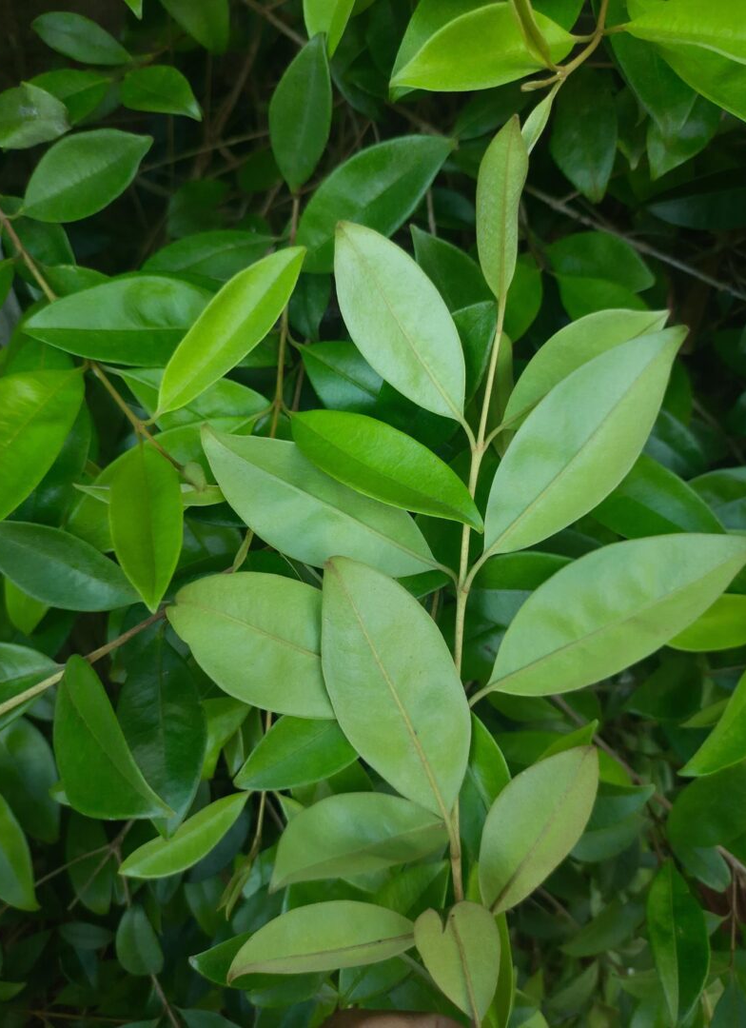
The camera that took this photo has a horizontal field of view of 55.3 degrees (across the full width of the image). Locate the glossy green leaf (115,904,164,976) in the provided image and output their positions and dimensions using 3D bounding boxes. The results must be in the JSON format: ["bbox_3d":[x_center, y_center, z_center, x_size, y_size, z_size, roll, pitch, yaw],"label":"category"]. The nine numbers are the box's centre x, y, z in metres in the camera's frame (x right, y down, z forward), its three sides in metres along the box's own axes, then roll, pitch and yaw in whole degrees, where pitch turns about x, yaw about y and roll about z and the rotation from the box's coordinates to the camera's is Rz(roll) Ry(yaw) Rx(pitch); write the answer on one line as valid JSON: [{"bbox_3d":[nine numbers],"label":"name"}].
[{"bbox_3d":[-0.152,0.275,0.459,0.025,0.006,0.042,-19,72,-13],"label":"glossy green leaf"}]

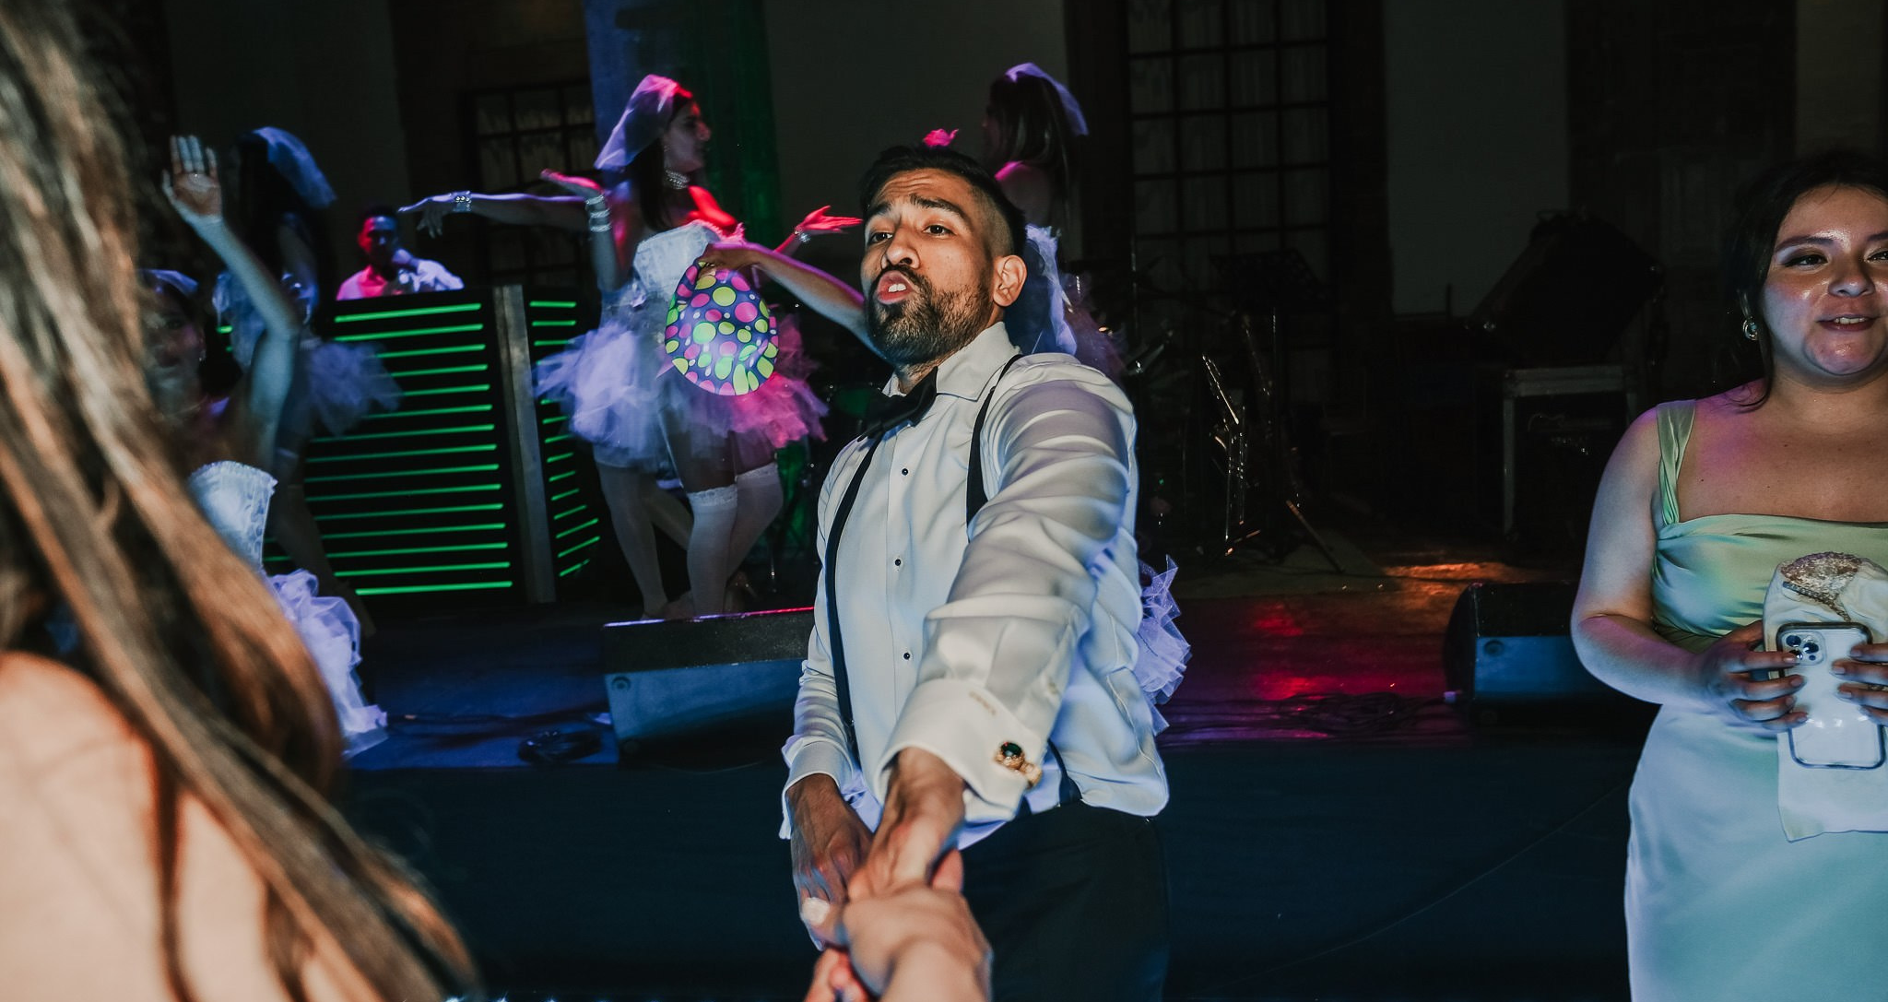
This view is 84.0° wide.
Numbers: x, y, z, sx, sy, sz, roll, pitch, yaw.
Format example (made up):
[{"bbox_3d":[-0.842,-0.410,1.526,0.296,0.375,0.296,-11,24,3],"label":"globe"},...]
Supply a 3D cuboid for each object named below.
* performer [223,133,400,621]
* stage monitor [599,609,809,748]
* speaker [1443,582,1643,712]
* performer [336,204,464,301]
[{"bbox_3d":[-2.184,-0.399,3.658,0.680,1.740,0.650,1,10,30],"label":"performer"},{"bbox_3d":[-0.447,0.370,2.505,0.580,0.310,0.420,-4,8,-2],"label":"stage monitor"},{"bbox_3d":[1.370,0.286,2.186,0.580,0.310,0.420,-2,9,15],"label":"speaker"},{"bbox_3d":[-2.289,-0.458,4.457,0.550,1.660,0.420,-7,9,-17],"label":"performer"}]

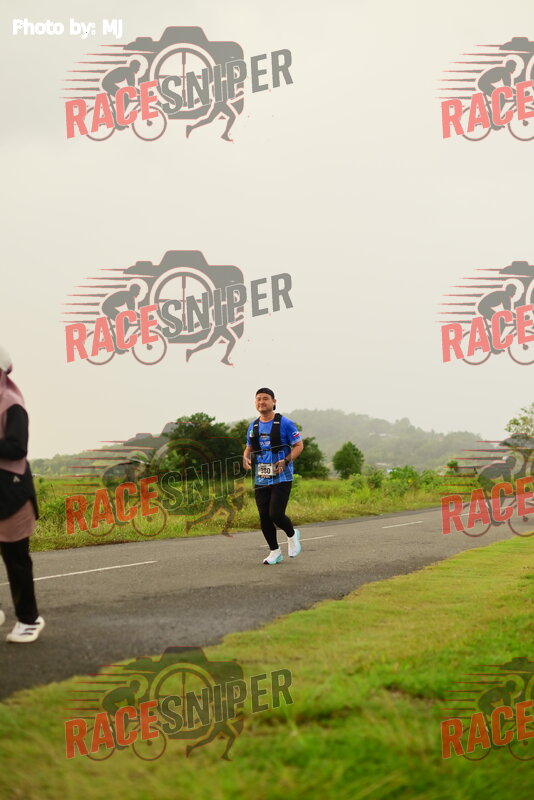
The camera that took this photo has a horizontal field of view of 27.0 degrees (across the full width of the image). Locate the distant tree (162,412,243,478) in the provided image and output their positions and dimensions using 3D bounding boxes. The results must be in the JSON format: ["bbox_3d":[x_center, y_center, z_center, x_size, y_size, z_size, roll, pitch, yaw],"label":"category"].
[{"bbox_3d":[-4.285,3.138,75.000,5.400,4.500,4.800,0,-4,0],"label":"distant tree"}]

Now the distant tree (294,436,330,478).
[{"bbox_3d":[3.440,4.590,88.000,2.850,3.480,2.850,0,-4,0],"label":"distant tree"}]

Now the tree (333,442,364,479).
[{"bbox_3d":[6.450,4.830,88.000,2.530,3.010,2.530,0,-4,0],"label":"tree"}]

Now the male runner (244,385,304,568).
[{"bbox_3d":[0.061,0.723,10.500,0.550,1.660,0.500,-2,-4,25],"label":"male runner"}]

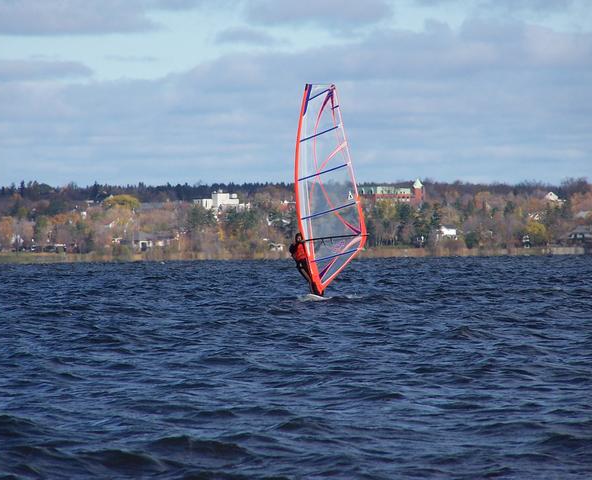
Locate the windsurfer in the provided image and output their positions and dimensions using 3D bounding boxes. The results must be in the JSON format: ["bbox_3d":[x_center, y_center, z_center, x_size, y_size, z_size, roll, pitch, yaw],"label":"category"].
[{"bbox_3d":[0.251,0.586,168.000,0.560,1.640,0.520,-9,-10,-38],"label":"windsurfer"}]

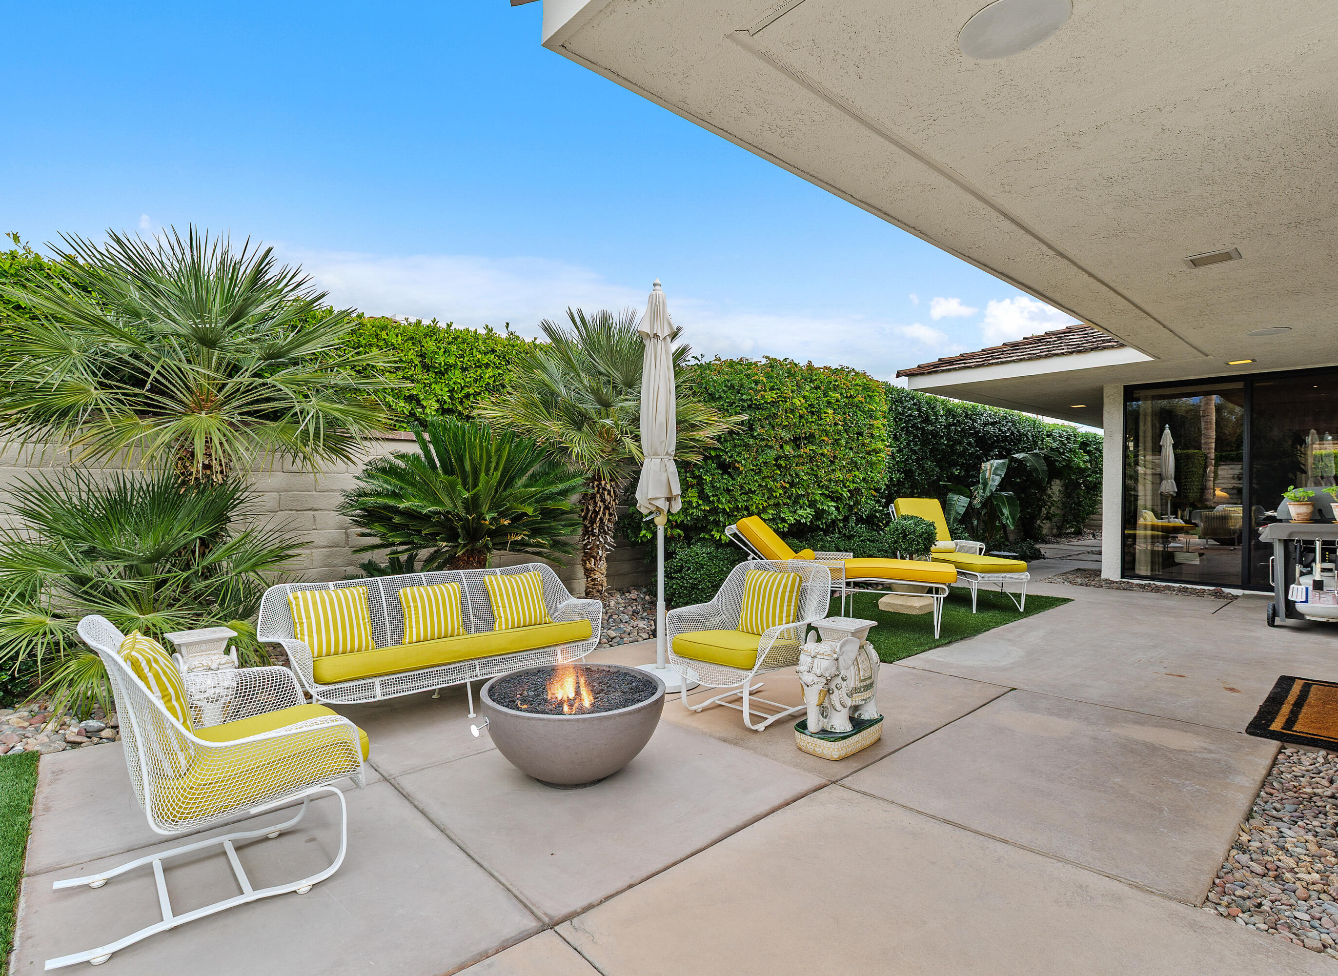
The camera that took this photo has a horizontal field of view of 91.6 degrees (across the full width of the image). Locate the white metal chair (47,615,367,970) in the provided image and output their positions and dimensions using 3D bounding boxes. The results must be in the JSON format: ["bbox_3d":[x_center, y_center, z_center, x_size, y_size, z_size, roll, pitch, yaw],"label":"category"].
[{"bbox_3d":[-1.336,0.785,1.910,0.740,0.770,0.700,0,0,-40],"label":"white metal chair"}]

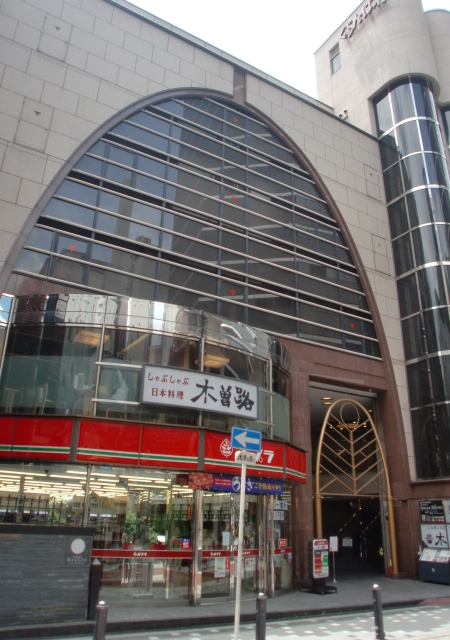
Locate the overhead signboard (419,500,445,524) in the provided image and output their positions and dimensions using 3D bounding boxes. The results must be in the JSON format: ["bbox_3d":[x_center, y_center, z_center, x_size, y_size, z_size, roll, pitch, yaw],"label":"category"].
[{"bbox_3d":[5.979,5.546,14.916,0.050,0.680,0.920,16,-26,-32],"label":"overhead signboard"}]

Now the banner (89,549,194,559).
[{"bbox_3d":[-1.592,4.462,9.872,2.050,0.155,0.030,10,-23,-20],"label":"banner"}]

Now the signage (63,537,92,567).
[{"bbox_3d":[-2.391,3.753,8.393,0.480,0.480,0.040,16,-26,-32],"label":"signage"}]

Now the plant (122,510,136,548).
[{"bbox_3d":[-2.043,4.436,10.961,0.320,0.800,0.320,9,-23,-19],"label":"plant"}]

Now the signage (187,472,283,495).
[{"bbox_3d":[0.241,3.593,11.342,2.750,0.360,0.050,17,-27,-35],"label":"signage"}]

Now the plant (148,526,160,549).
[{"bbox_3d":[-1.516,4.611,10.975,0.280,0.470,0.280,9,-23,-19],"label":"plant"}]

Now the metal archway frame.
[{"bbox_3d":[3.867,4.945,15.373,3.150,5.300,0.200,14,-25,-29],"label":"metal archway frame"}]

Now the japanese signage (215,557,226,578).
[{"bbox_3d":[-0.088,5.073,10.598,0.290,0.390,0.020,19,-28,-37],"label":"japanese signage"}]

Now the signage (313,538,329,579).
[{"bbox_3d":[2.353,5.823,12.624,0.500,0.920,0.080,14,-25,-29],"label":"signage"}]

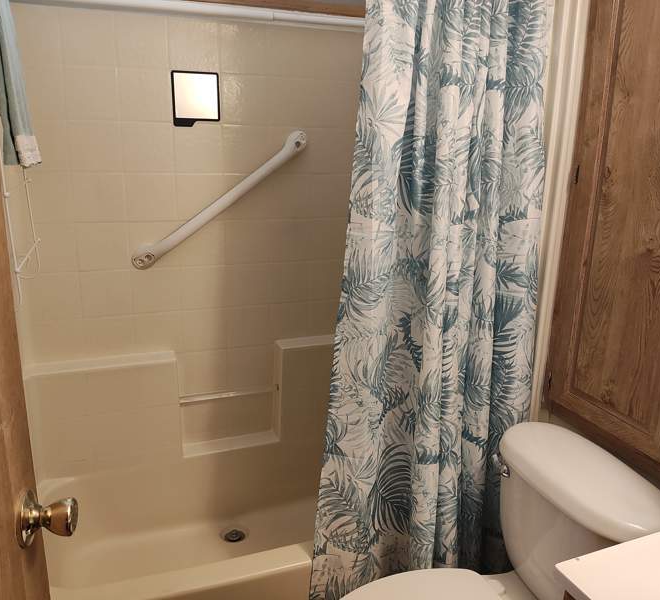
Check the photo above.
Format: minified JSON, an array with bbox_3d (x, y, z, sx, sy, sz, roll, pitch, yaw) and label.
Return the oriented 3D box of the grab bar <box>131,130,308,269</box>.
[{"bbox_3d":[-0.338,-0.319,1.847,0.693,0.070,0.075,-38,23,-7],"label":"grab bar"}]

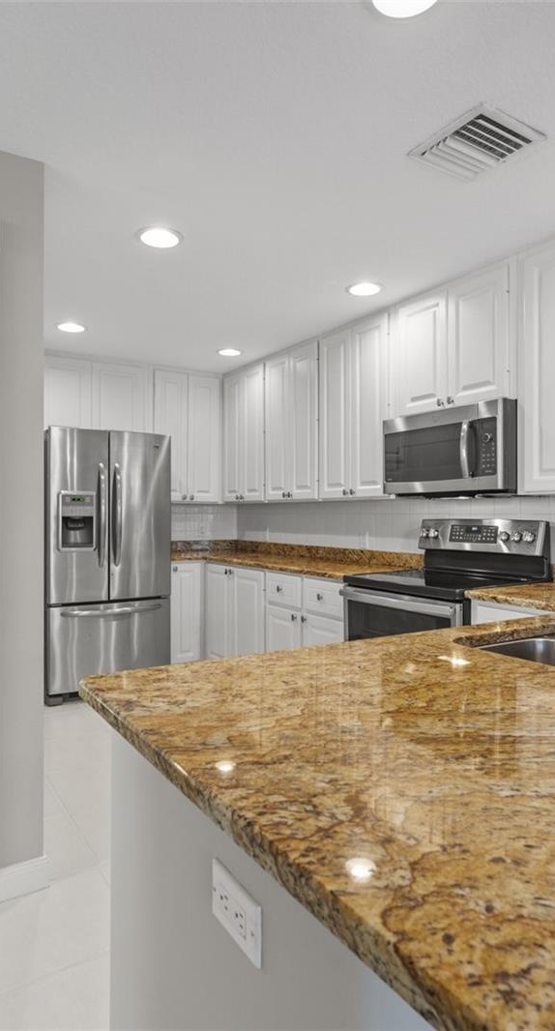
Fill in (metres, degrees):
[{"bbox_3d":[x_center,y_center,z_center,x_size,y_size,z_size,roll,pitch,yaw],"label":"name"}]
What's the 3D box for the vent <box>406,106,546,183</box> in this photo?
[{"bbox_3d":[0.633,-1.177,1.921,0.305,0.025,0.305,0,0,-33],"label":"vent"}]

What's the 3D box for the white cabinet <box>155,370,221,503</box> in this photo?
[{"bbox_3d":[-0.783,-0.615,4.877,0.580,1.050,0.330,0,0,-33],"label":"white cabinet"}]

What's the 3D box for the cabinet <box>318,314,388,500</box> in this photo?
[{"bbox_3d":[0.592,-0.636,3.855,0.318,1.064,0.680,0,0,-33],"label":"cabinet"}]

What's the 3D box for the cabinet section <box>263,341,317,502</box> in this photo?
[{"bbox_3d":[0.221,-0.606,4.179,0.330,1.030,0.659,0,0,-33],"label":"cabinet section"}]

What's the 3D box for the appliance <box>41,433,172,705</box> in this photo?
[{"bbox_3d":[-1.333,0.331,4.441,0.840,1.825,0.830,0,0,-33],"label":"appliance"}]

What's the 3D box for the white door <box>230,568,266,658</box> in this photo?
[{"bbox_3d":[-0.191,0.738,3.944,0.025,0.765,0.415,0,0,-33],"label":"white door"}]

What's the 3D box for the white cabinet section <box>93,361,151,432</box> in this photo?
[{"bbox_3d":[-1.296,-0.883,4.864,0.479,0.572,0.320,0,0,-33],"label":"white cabinet section"}]

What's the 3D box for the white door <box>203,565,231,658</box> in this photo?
[{"bbox_3d":[-0.446,0.738,4.501,0.025,0.740,0.436,0,0,-33],"label":"white door"}]

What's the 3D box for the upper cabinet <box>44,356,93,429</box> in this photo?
[{"bbox_3d":[-1.689,-0.883,4.610,0.456,0.572,0.320,0,0,-33],"label":"upper cabinet"}]

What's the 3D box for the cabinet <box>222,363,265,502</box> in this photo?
[{"bbox_3d":[-0.129,-0.615,4.744,0.330,1.050,0.620,0,0,-33],"label":"cabinet"}]

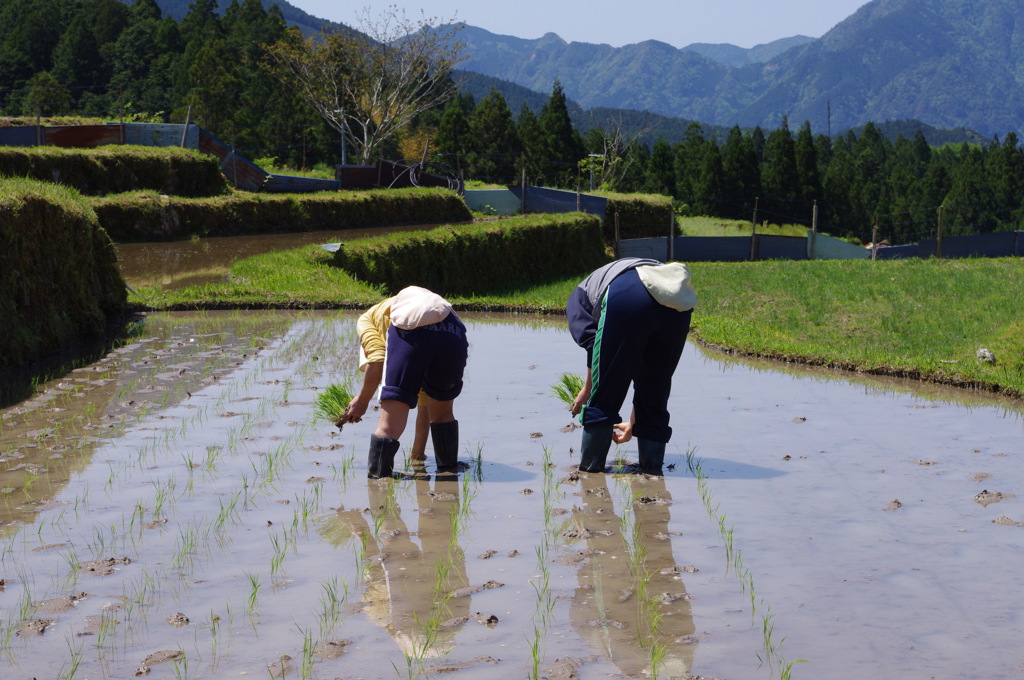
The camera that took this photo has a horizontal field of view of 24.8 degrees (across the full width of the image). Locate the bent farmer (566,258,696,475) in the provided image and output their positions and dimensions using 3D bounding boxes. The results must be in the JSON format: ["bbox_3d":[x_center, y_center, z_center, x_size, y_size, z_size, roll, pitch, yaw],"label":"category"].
[{"bbox_3d":[0.508,0.116,9.896,0.540,0.926,0.850,-2,5,-20],"label":"bent farmer"}]

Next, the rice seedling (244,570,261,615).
[{"bbox_3d":[-0.749,0.734,6.715,0.055,0.141,0.050,0,4,0],"label":"rice seedling"}]

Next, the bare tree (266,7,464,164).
[{"bbox_3d":[-3.522,-6.046,56.000,4.712,3.942,4.500,0,4,0],"label":"bare tree"}]

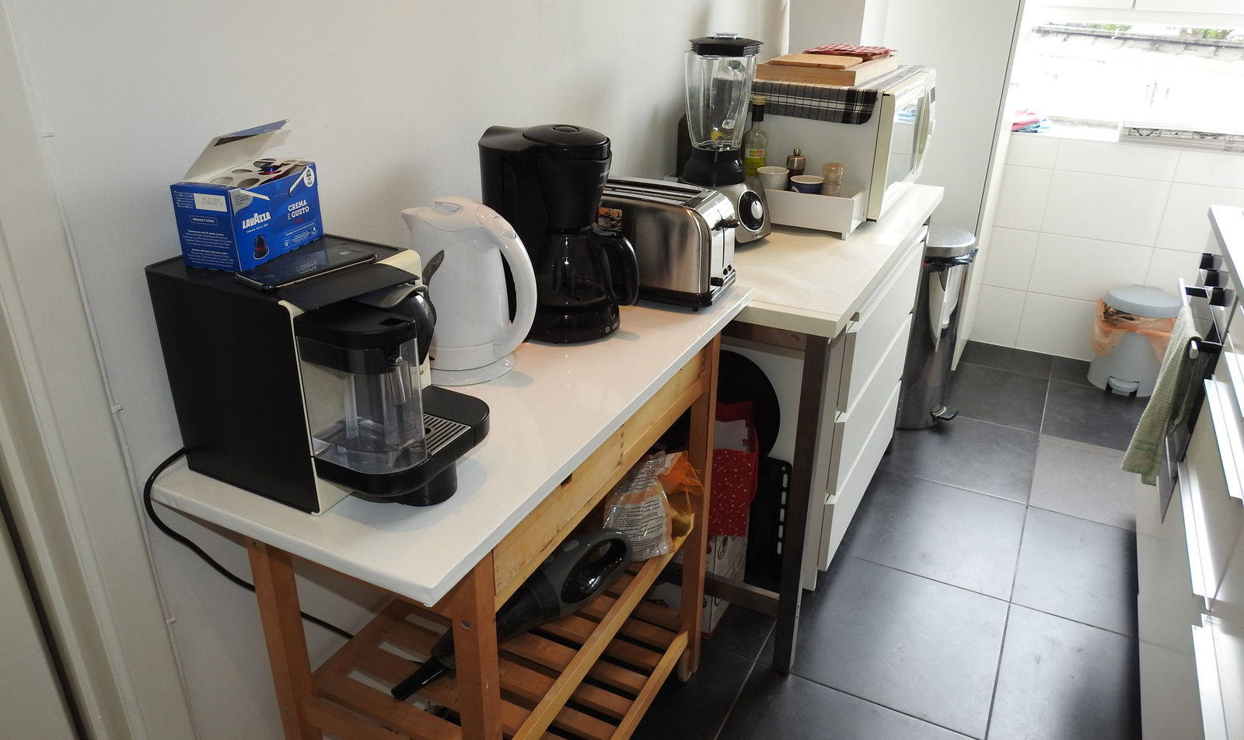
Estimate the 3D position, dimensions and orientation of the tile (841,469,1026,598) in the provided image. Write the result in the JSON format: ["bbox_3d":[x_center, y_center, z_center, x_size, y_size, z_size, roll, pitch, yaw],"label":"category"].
[{"bbox_3d":[0.884,0.452,2.501,0.500,0.010,0.500,12,28,25],"label":"tile"}]

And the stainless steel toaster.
[{"bbox_3d":[0.029,-0.257,1.671,0.405,0.188,0.168,12,28,25],"label":"stainless steel toaster"}]

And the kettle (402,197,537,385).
[{"bbox_3d":[-0.229,-0.125,1.296,0.240,0.263,0.165,12,28,25],"label":"kettle"}]

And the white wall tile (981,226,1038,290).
[{"bbox_3d":[1.609,-0.460,3.570,0.180,0.251,0.010,14,28,28],"label":"white wall tile"}]

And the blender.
[{"bbox_3d":[0.255,-0.550,2.042,0.205,0.452,0.205,21,32,39],"label":"blender"}]

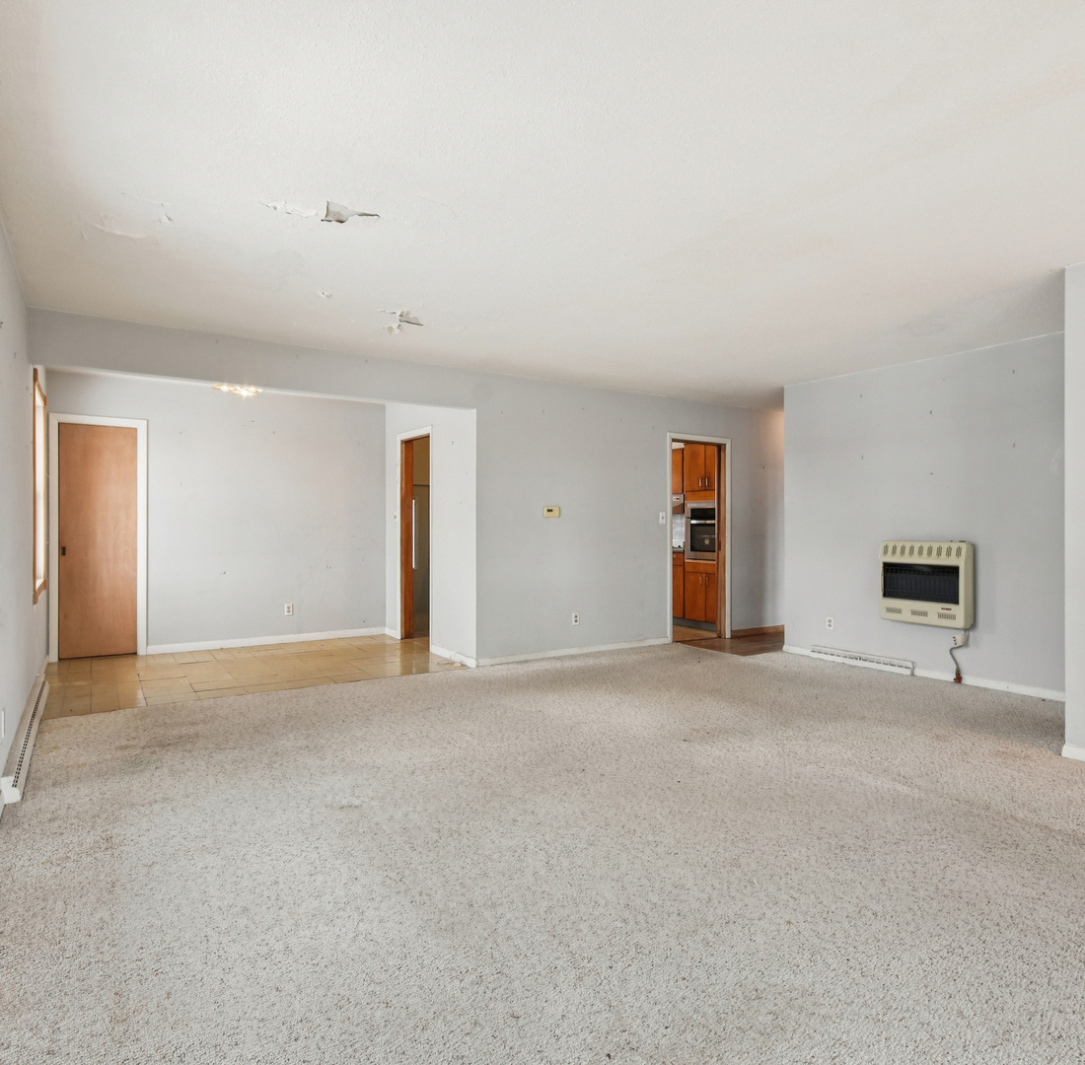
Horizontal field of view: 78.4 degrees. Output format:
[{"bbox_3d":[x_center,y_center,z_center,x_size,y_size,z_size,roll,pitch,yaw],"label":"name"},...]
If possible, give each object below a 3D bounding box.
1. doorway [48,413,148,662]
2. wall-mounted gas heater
[{"bbox_3d":[-3.851,0.054,5.804,0.700,2.100,0.100,0,0,-34],"label":"doorway"},{"bbox_3d":[2.855,0.373,4.961,0.170,0.605,0.600,0,0,-34],"label":"wall-mounted gas heater"}]

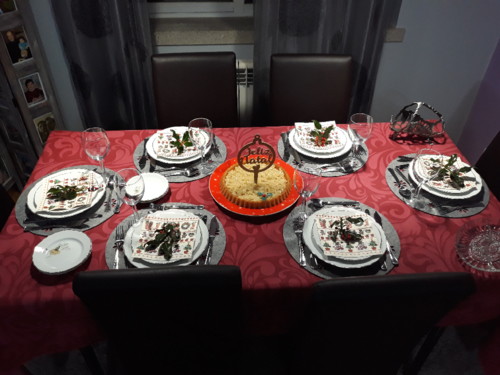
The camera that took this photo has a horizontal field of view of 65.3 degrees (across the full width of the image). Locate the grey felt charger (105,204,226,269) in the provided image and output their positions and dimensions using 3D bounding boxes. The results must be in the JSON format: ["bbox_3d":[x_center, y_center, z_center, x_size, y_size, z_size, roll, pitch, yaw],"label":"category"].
[{"bbox_3d":[-0.261,0.176,1.224,0.373,0.004,0.373,-2,42,-4],"label":"grey felt charger"}]

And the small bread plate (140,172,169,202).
[{"bbox_3d":[-0.381,0.007,1.435,0.170,0.025,0.170,-1,40,-2],"label":"small bread plate"}]

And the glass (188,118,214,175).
[{"bbox_3d":[-0.185,-0.155,1.500,0.090,0.195,0.090,-1,40,-2],"label":"glass"}]

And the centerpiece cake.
[{"bbox_3d":[0.024,-0.089,1.371,0.265,0.235,0.265,-1,40,-2],"label":"centerpiece cake"}]

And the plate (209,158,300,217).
[{"bbox_3d":[0.019,-0.008,1.422,0.338,0.028,0.338,1,42,-1],"label":"plate"}]

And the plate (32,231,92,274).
[{"bbox_3d":[-0.562,0.197,1.179,0.172,0.021,0.172,-2,42,-4],"label":"plate"}]

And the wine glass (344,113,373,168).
[{"bbox_3d":[0.415,-0.176,1.490,0.085,0.200,0.085,-2,42,-4],"label":"wine glass"}]

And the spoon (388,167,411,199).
[{"bbox_3d":[0.554,-0.024,1.458,0.038,0.020,0.175,-2,42,-4],"label":"spoon"}]

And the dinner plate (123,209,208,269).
[{"bbox_3d":[-0.255,0.169,1.212,0.257,0.026,0.257,-2,42,-4],"label":"dinner plate"}]

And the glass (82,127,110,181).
[{"bbox_3d":[-0.559,-0.116,1.447,0.090,0.195,0.090,-1,40,-2],"label":"glass"}]

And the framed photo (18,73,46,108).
[{"bbox_3d":[-1.094,-0.491,1.980,0.010,0.150,0.100,28,47,29],"label":"framed photo"}]

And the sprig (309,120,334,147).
[{"bbox_3d":[0.289,-0.216,1.574,0.100,0.045,0.125,-2,42,-4],"label":"sprig"}]

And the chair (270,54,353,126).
[{"bbox_3d":[0.307,-0.115,1.994,0.420,0.939,0.550,-2,42,-4],"label":"chair"}]

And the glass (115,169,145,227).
[{"bbox_3d":[-0.365,0.034,1.231,0.087,0.200,0.087,-2,42,-4],"label":"glass"}]

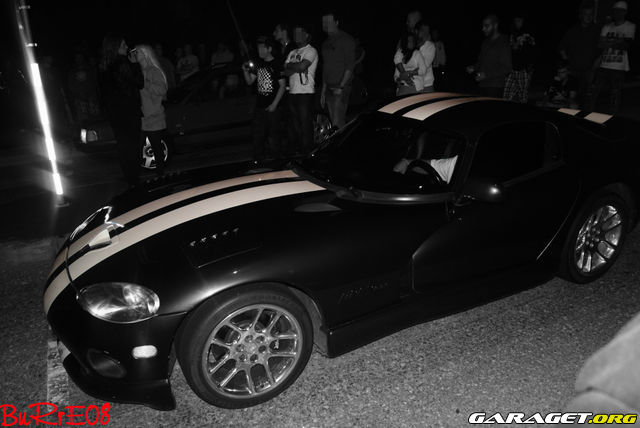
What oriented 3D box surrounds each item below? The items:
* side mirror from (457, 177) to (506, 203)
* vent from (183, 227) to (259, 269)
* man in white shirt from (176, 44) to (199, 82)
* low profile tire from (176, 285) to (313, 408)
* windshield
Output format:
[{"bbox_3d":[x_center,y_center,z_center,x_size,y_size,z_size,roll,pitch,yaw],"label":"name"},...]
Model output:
[{"bbox_3d":[0.860,-0.122,2.580,0.200,0.140,0.260,-12,22,-24],"label":"side mirror"},{"bbox_3d":[-0.482,0.151,2.328,0.330,0.060,0.290,-17,32,-21],"label":"vent"},{"bbox_3d":[-2.829,-2.912,10.683,0.500,1.680,0.320,-10,22,-18],"label":"man in white shirt"},{"bbox_3d":[-0.367,0.617,2.387,0.650,0.650,0.275,-12,22,-23],"label":"low profile tire"},{"bbox_3d":[0.282,-0.451,3.255,0.800,0.340,1.450,-12,22,-24],"label":"windshield"}]

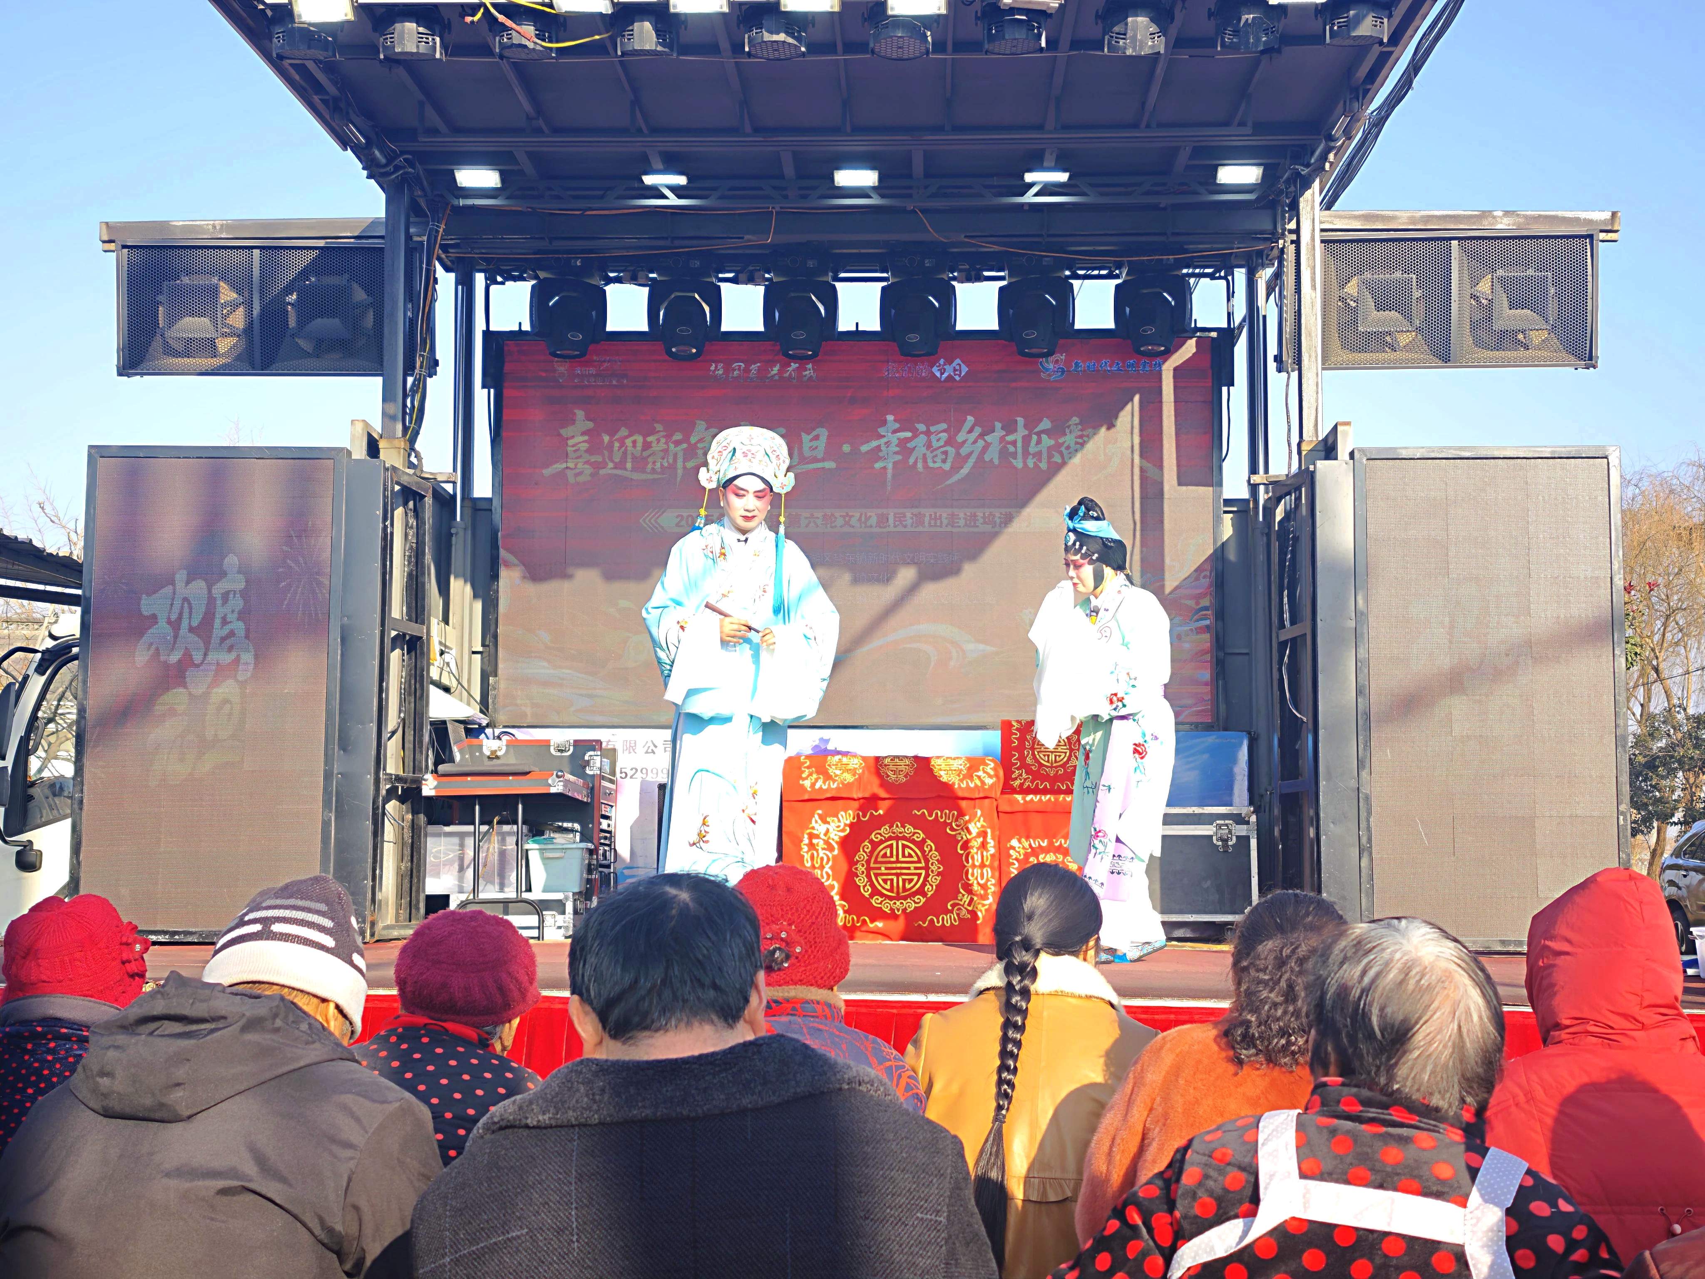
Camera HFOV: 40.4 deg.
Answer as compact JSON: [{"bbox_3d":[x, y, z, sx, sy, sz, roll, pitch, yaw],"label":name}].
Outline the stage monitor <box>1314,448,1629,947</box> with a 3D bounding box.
[{"bbox_3d":[2.490,0.234,9.312,1.180,2.010,0.150,0,-6,3],"label":"stage monitor"}]

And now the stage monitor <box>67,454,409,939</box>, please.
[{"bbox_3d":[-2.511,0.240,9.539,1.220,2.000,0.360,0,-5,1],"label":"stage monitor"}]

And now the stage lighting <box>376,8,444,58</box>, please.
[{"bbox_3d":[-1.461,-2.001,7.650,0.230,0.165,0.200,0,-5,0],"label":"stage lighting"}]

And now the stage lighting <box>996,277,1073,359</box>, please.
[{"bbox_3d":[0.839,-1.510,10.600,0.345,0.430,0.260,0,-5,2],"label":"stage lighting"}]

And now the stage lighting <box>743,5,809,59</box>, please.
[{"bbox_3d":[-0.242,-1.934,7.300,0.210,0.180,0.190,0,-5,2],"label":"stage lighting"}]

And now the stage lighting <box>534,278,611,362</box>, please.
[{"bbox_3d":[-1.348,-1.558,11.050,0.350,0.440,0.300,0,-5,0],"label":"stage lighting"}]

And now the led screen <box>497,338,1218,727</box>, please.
[{"bbox_3d":[0.026,-0.534,11.520,3.580,1.960,0.130,0,-5,1],"label":"led screen"}]

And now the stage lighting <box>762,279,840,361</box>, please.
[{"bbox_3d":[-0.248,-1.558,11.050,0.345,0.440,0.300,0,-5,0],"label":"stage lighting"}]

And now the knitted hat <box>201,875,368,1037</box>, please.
[{"bbox_3d":[-0.707,0.392,2.880,0.195,0.180,0.220,16,-15,2],"label":"knitted hat"}]

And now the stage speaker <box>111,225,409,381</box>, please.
[{"bbox_3d":[-2.529,-1.466,10.190,1.340,0.640,0.480,0,2,1],"label":"stage speaker"}]

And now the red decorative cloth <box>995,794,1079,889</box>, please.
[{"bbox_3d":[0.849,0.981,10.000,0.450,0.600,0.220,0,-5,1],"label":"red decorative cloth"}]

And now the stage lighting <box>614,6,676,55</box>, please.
[{"bbox_3d":[-0.658,-1.939,7.350,0.210,0.160,0.180,0,12,0],"label":"stage lighting"}]

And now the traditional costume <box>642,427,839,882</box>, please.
[{"bbox_3d":[-0.389,0.191,8.013,0.680,1.840,0.460,0,-5,0],"label":"traditional costume"}]

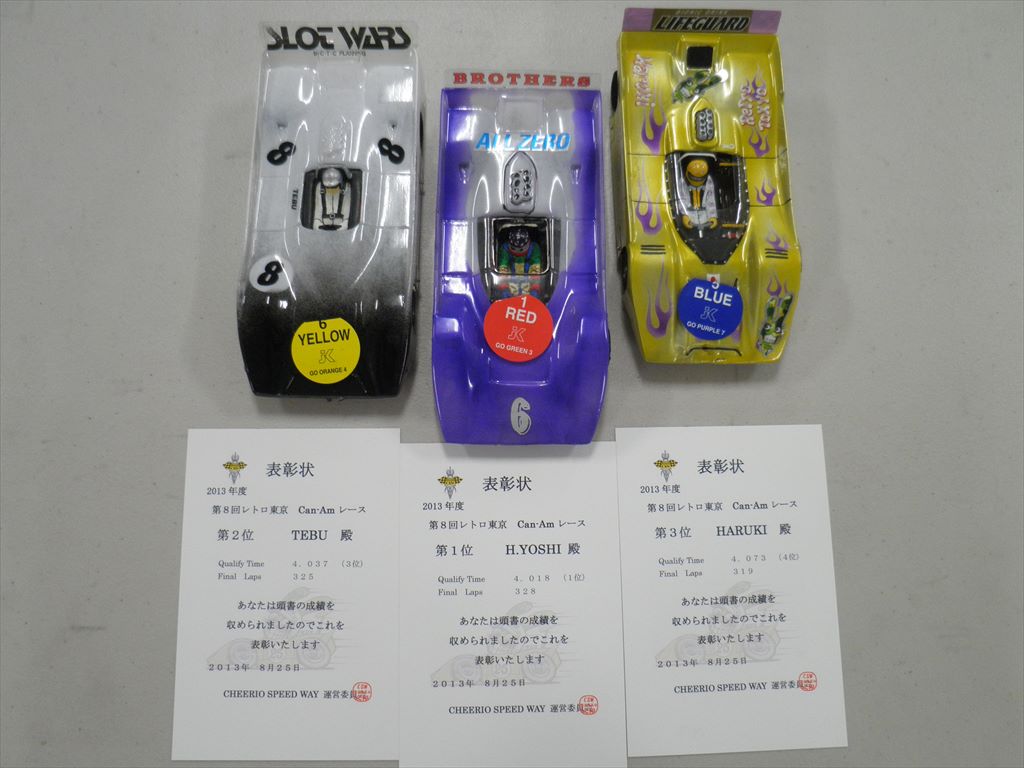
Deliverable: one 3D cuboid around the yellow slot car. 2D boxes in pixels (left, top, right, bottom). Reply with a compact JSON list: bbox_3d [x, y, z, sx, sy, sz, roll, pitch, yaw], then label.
[{"bbox_3d":[0.093,-0.092,0.392,0.083,0.037,0.162,-2,82,-2],"label":"yellow slot car"}]

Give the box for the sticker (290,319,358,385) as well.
[{"bbox_3d":[-0.086,-0.015,0.382,0.032,0.001,0.031,-7,96,0],"label":"sticker"}]

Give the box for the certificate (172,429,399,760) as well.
[{"bbox_3d":[-0.101,0.095,0.379,0.100,0.001,0.148,0,82,-2],"label":"certificate"}]

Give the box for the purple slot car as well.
[{"bbox_3d":[0.004,-0.058,0.385,0.083,0.035,0.170,0,82,-2],"label":"purple slot car"}]

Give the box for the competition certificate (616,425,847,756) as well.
[{"bbox_3d":[0.101,0.093,0.385,0.100,0.001,0.148,-1,82,-2],"label":"competition certificate"}]

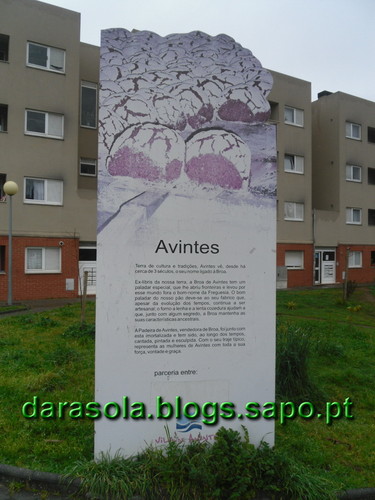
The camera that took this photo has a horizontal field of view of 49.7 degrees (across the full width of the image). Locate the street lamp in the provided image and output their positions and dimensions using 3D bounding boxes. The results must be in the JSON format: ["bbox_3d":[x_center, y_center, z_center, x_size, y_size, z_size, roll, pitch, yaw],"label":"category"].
[{"bbox_3d":[-6.010,-0.245,13.760,0.475,4.200,0.475,0,-2,0],"label":"street lamp"}]

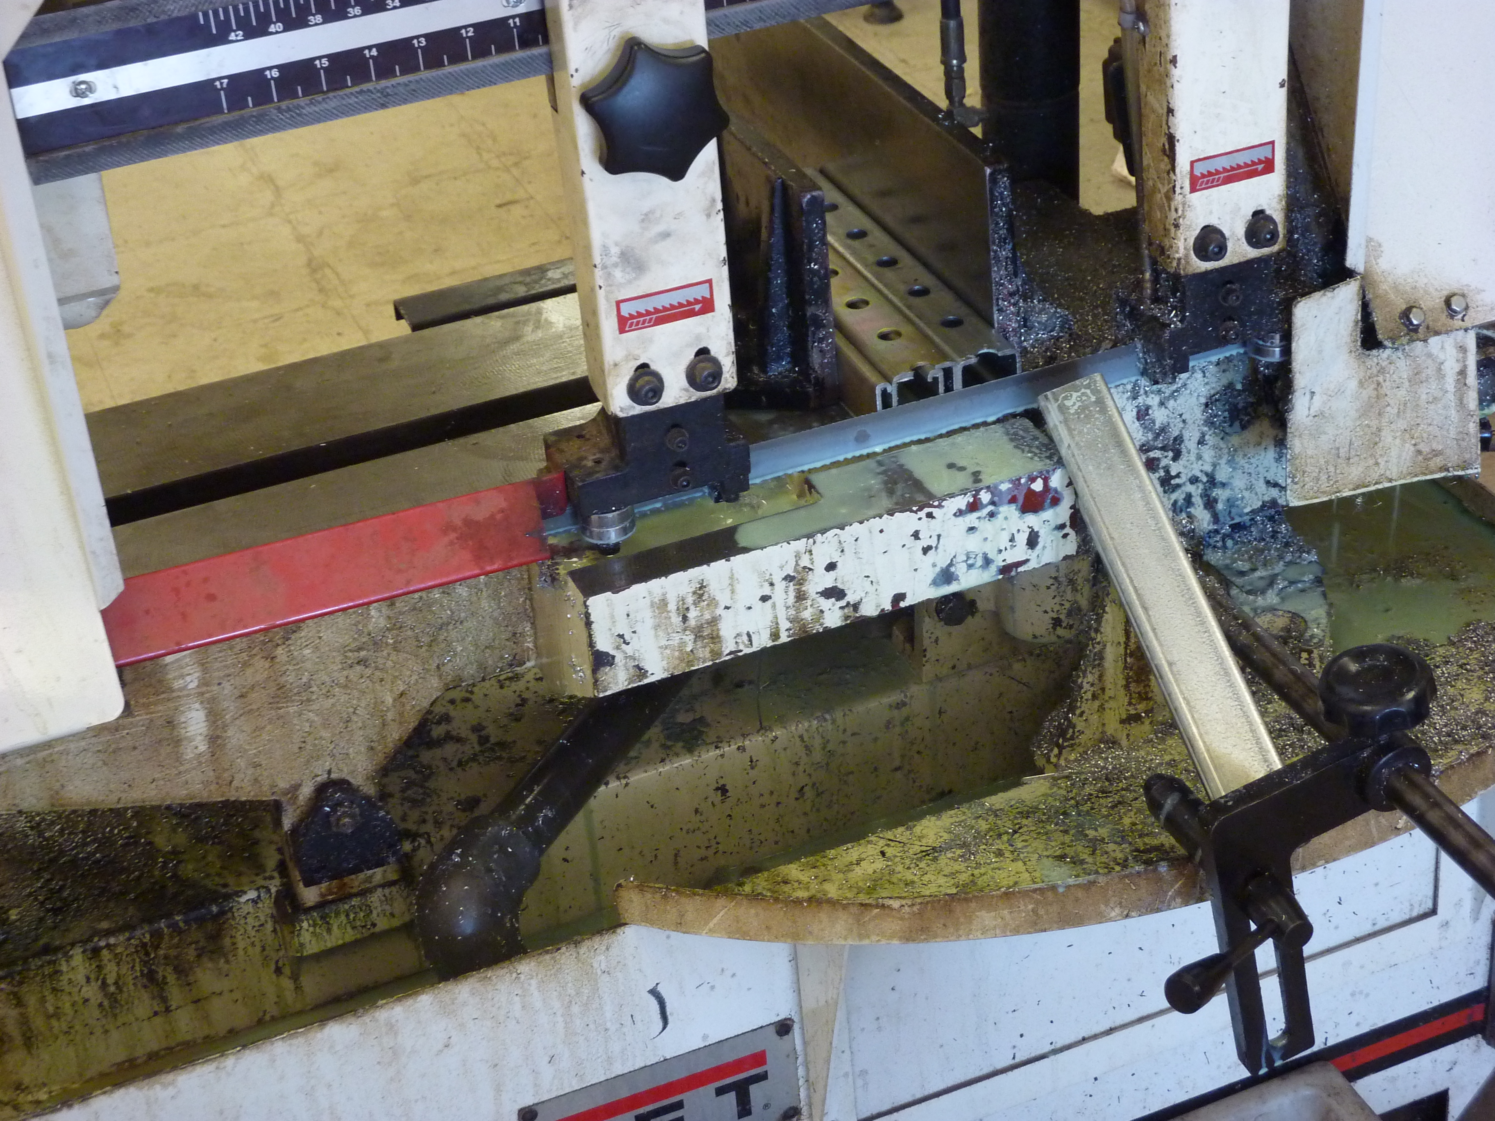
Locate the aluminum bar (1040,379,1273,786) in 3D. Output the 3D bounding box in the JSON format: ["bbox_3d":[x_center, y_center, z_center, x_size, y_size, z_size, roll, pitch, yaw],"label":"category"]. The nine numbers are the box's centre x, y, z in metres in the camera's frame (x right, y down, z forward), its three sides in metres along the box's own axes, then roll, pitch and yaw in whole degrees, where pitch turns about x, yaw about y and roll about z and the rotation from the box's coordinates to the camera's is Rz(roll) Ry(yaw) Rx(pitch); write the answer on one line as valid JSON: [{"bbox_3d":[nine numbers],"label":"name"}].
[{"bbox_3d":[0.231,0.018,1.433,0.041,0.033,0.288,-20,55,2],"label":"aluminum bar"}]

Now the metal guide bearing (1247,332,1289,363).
[{"bbox_3d":[0.320,-0.136,1.548,0.028,0.019,0.028,-4,32,2],"label":"metal guide bearing"}]

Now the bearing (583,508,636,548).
[{"bbox_3d":[-0.079,-0.026,1.431,0.030,0.018,0.030,-16,34,-16],"label":"bearing"}]

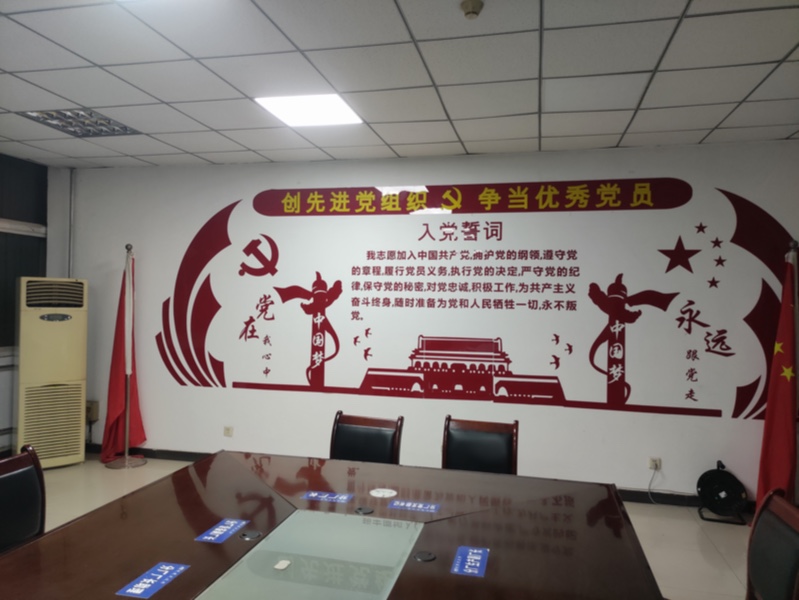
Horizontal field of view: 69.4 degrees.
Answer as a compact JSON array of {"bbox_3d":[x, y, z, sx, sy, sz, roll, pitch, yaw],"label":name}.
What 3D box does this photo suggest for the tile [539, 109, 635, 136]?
[{"bbox_3d":[1.296,-1.240,4.042,0.595,0.020,0.595,1,0,13],"label":"tile"}]

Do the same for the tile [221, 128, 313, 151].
[{"bbox_3d":[-1.034,-1.286,4.590,0.595,0.020,0.595,1,0,13],"label":"tile"}]

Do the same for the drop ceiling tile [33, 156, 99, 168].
[{"bbox_3d":[-3.249,-1.332,5.631,0.576,0.020,0.382,1,0,13],"label":"drop ceiling tile"}]

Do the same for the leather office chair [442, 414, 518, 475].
[{"bbox_3d":[0.388,1.116,2.947,0.460,0.926,0.560,1,0,13],"label":"leather office chair"}]

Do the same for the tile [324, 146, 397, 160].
[{"bbox_3d":[-0.340,-1.274,4.940,0.595,0.020,0.392,1,0,13],"label":"tile"}]

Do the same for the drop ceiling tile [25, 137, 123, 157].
[{"bbox_3d":[-2.799,-1.321,5.005,0.595,0.020,0.595,1,0,13],"label":"drop ceiling tile"}]

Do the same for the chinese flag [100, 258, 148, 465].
[{"bbox_3d":[-2.602,0.529,5.463,0.360,1.915,0.280,1,0,13],"label":"chinese flag"}]

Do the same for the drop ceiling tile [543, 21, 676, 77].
[{"bbox_3d":[1.019,-1.246,2.874,0.595,0.020,0.595,1,0,13],"label":"drop ceiling tile"}]

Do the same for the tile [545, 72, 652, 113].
[{"bbox_3d":[1.160,-1.242,3.463,0.595,0.020,0.595,1,0,13],"label":"tile"}]

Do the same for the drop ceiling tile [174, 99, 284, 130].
[{"bbox_3d":[-1.172,-1.290,4.031,0.595,0.020,0.595,1,0,13],"label":"drop ceiling tile"}]

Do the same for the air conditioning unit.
[{"bbox_3d":[-3.239,0.661,5.365,0.531,1.708,0.310,1,0,-40],"label":"air conditioning unit"}]

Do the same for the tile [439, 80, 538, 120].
[{"bbox_3d":[0.580,-1.256,3.617,0.595,0.020,0.595,1,0,13],"label":"tile"}]

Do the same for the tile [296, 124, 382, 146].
[{"bbox_3d":[-0.450,-1.276,4.477,0.595,0.020,0.595,1,0,13],"label":"tile"}]

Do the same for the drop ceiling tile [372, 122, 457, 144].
[{"bbox_3d":[0.131,-1.265,4.324,0.594,0.020,0.594,1,0,13],"label":"drop ceiling tile"}]

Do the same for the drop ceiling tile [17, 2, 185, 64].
[{"bbox_3d":[-1.448,-1.296,2.863,0.595,0.020,0.595,1,0,13],"label":"drop ceiling tile"}]

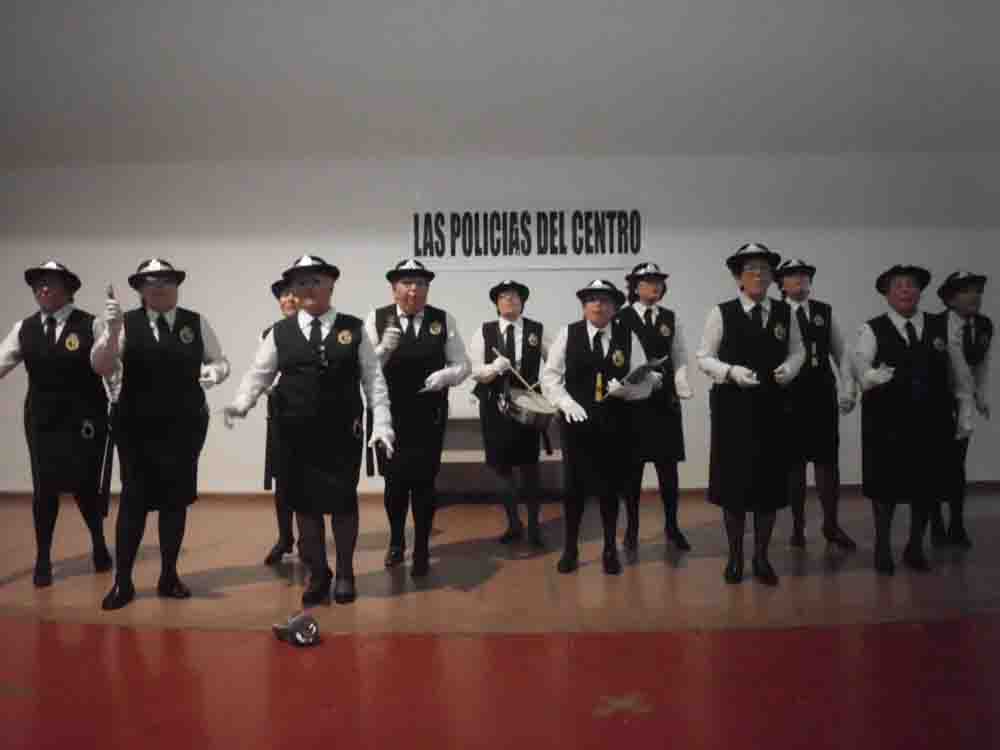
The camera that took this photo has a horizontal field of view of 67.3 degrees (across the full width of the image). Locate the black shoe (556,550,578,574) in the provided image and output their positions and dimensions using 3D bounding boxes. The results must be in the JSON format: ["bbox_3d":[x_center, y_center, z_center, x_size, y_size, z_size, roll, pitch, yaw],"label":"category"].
[{"bbox_3d":[0.367,1.009,4.068,0.090,0.085,0.235,0,4,10],"label":"black shoe"}]

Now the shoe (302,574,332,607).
[{"bbox_3d":[-0.880,1.042,3.634,0.095,0.085,0.240,0,4,6],"label":"shoe"}]

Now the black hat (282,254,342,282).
[{"bbox_3d":[-0.886,-0.499,3.540,0.265,0.125,0.290,0,4,-3],"label":"black hat"}]

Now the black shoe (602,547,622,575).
[{"bbox_3d":[0.604,0.990,4.055,0.090,0.090,0.240,0,2,4],"label":"black shoe"}]

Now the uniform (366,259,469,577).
[{"bbox_3d":[-0.433,0.230,4.062,0.520,1.650,0.420,-1,4,-4],"label":"uniform"}]

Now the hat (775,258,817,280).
[{"bbox_3d":[1.720,-0.611,4.373,0.260,0.125,0.280,-3,1,18],"label":"hat"}]

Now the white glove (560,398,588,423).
[{"bbox_3d":[0.374,0.178,3.780,0.100,0.055,0.160,-26,48,-17],"label":"white glove"}]

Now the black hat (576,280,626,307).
[{"bbox_3d":[0.537,-0.437,3.975,0.255,0.130,0.280,5,1,18],"label":"black hat"}]

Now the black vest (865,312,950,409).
[{"bbox_3d":[2.178,-0.084,4.040,0.410,0.500,0.290,0,4,12],"label":"black vest"}]

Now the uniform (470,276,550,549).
[{"bbox_3d":[0.058,0.219,4.602,0.500,1.603,0.450,-1,2,0],"label":"uniform"}]

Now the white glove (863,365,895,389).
[{"bbox_3d":[1.924,0.006,3.820,0.170,0.110,0.075,2,4,37],"label":"white glove"}]

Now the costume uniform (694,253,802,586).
[{"bbox_3d":[1.285,0.204,3.922,0.510,1.700,0.400,0,4,10],"label":"costume uniform"}]

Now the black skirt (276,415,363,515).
[{"bbox_3d":[-0.855,0.426,3.559,0.395,0.460,0.330,-1,2,-8],"label":"black skirt"}]

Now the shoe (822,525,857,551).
[{"bbox_3d":[2.016,0.972,4.466,0.085,0.095,0.235,-1,4,-16],"label":"shoe"}]

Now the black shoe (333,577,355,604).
[{"bbox_3d":[-0.756,1.040,3.659,0.090,0.085,0.240,-1,4,-8],"label":"black shoe"}]

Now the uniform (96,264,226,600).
[{"bbox_3d":[-1.619,0.258,3.570,0.610,1.626,0.460,-1,2,-15],"label":"uniform"}]

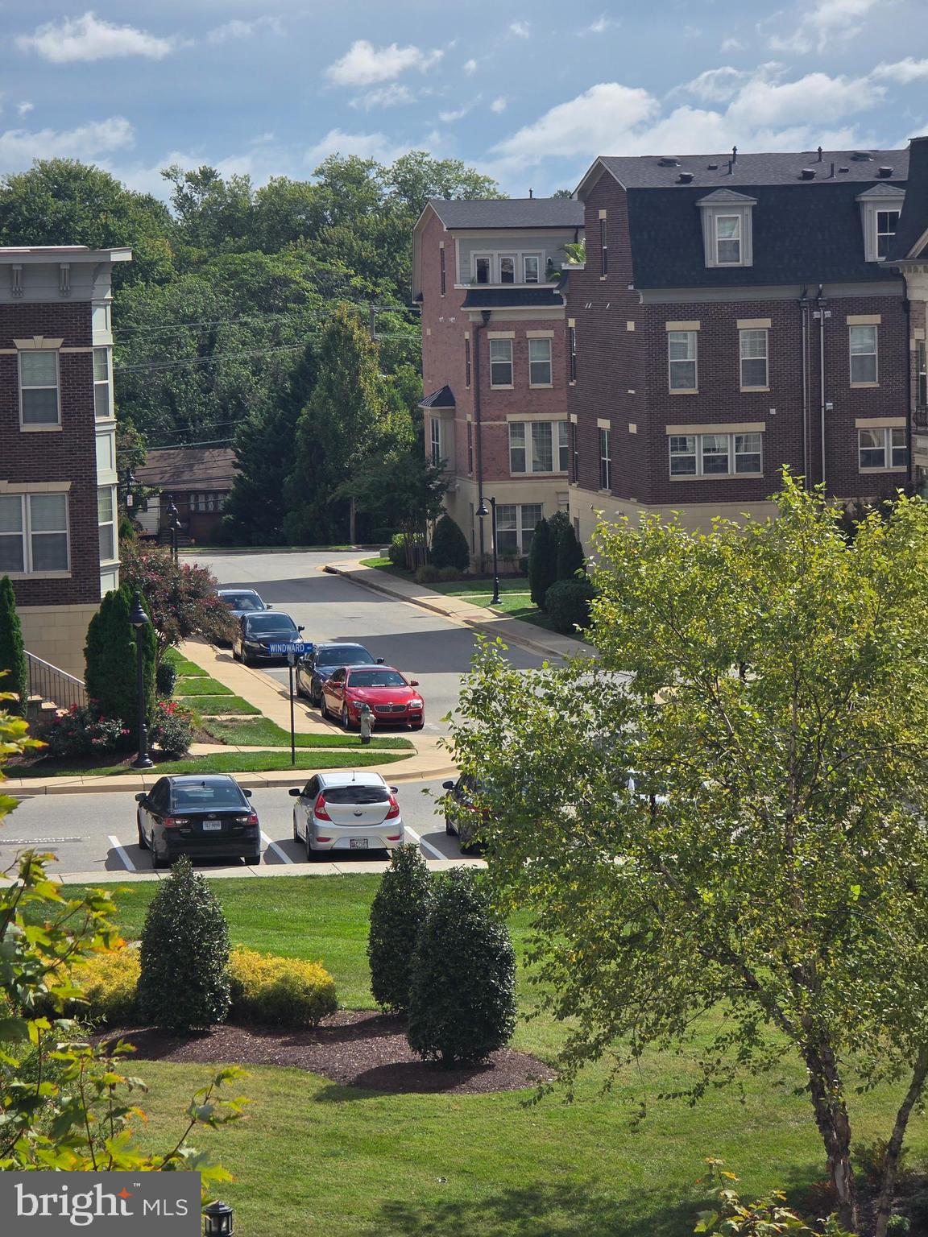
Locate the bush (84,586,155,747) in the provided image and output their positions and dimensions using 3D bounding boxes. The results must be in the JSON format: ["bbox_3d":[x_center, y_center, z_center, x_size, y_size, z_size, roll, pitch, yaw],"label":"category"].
[{"bbox_3d":[-7.366,1.050,87.849,1.500,3.480,1.500,-2,5,-10],"label":"bush"}]

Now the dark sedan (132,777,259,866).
[{"bbox_3d":[-4.685,3.424,72.387,1.860,1.480,4.780,-2,5,-9],"label":"dark sedan"}]

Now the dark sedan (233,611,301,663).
[{"bbox_3d":[-5.811,0.460,120.879,1.850,1.470,4.850,-2,5,-10],"label":"dark sedan"}]

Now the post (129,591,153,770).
[{"bbox_3d":[-6.529,1.268,83.308,0.400,3.620,0.800,-2,5,-10],"label":"post"}]

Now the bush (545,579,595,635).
[{"bbox_3d":[3.224,-0.469,122.509,1.500,1.550,1.500,-2,5,-9],"label":"bush"}]

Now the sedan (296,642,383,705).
[{"bbox_3d":[-3.038,1.272,101.608,1.870,1.460,4.900,-2,5,-10],"label":"sedan"}]

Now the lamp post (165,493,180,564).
[{"bbox_3d":[-9.597,-2.127,135.187,0.500,3.660,0.750,-2,5,-9],"label":"lamp post"}]

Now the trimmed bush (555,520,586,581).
[{"bbox_3d":[3.323,-1.574,128.011,1.000,2.950,1.000,-2,5,-9],"label":"trimmed bush"}]

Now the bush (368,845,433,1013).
[{"bbox_3d":[-0.808,4.162,55.682,1.020,2.220,1.020,-2,5,-9],"label":"bush"}]

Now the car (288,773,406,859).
[{"bbox_3d":[-2.090,3.353,72.772,1.720,1.440,4.120,-2,5,-8],"label":"car"}]

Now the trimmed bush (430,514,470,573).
[{"bbox_3d":[-0.576,-2.898,156.696,1.520,2.280,1.520,-1,5,0],"label":"trimmed bush"}]

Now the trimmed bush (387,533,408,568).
[{"bbox_3d":[-2.667,-2.766,164.447,1.050,1.420,1.050,-2,5,-10],"label":"trimmed bush"}]

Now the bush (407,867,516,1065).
[{"bbox_3d":[-0.024,4.327,51.762,1.350,2.420,1.350,-1,5,0],"label":"bush"}]

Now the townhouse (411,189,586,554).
[{"bbox_3d":[2.811,-9.628,164.497,8.000,14.500,12.800,-2,5,-10],"label":"townhouse"}]

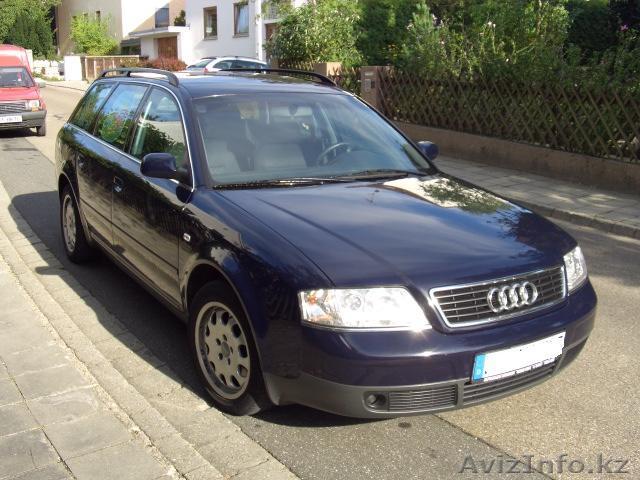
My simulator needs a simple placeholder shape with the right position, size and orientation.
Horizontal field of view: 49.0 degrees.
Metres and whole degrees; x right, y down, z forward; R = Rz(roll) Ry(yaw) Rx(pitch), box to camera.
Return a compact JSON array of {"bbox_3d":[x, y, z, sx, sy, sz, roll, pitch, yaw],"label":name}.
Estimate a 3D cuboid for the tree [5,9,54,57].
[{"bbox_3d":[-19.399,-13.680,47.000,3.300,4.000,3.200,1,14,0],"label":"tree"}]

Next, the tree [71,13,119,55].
[{"bbox_3d":[-12.645,-10.788,39.438,2.700,3.600,2.700,-8,17,-32],"label":"tree"}]

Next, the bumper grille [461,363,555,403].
[{"bbox_3d":[0.780,0.576,2.870,0.560,0.095,0.070,-8,17,-32],"label":"bumper grille"}]

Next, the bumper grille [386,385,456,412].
[{"bbox_3d":[0.399,0.610,2.697,0.280,0.085,0.050,-2,15,-14],"label":"bumper grille"}]

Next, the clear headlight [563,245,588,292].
[{"bbox_3d":[1.198,0.130,3.257,0.160,0.165,0.470,12,18,36],"label":"clear headlight"}]

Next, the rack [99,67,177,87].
[{"bbox_3d":[-1.288,-1.127,4.810,0.060,0.100,1.740,-8,17,-32],"label":"rack"}]

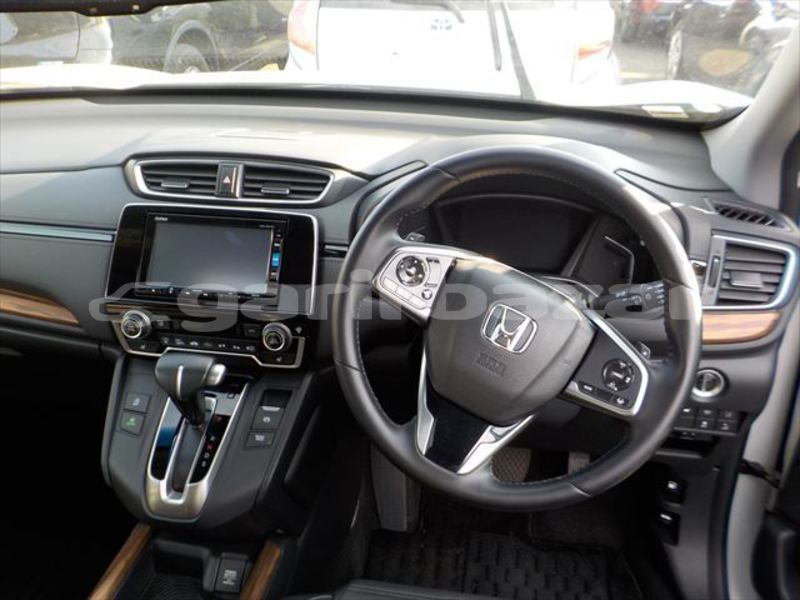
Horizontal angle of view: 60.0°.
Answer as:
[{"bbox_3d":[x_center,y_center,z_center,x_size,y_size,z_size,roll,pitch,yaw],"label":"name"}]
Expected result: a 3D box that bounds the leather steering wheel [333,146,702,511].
[{"bbox_3d":[0.115,0.029,0.726,0.372,0.372,0.100,25,1,8],"label":"leather steering wheel"}]

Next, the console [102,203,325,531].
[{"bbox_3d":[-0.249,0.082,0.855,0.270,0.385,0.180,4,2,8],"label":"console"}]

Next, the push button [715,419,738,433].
[{"bbox_3d":[0.371,0.142,0.785,0.021,0.015,0.009,4,20,5],"label":"push button"}]

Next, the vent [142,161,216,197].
[{"bbox_3d":[-0.283,-0.155,0.893,0.099,0.037,0.027,4,-4,5],"label":"vent"}]

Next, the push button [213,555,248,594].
[{"bbox_3d":[-0.213,0.347,0.872,0.032,0.012,0.040,4,68,5],"label":"push button"}]

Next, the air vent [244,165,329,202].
[{"bbox_3d":[-0.145,-0.148,0.884,0.108,0.040,0.027,4,-4,5],"label":"air vent"}]

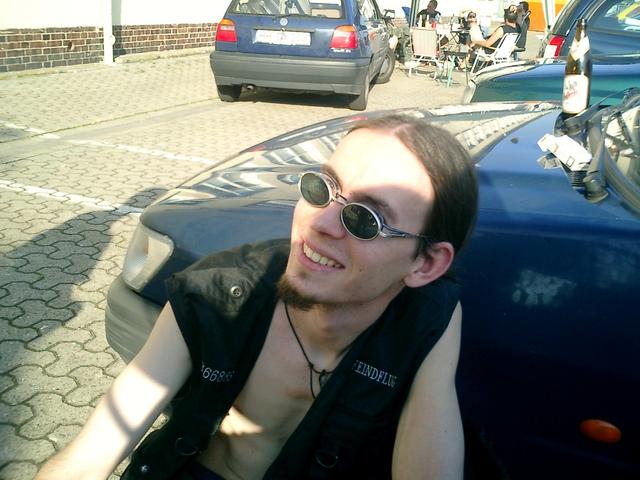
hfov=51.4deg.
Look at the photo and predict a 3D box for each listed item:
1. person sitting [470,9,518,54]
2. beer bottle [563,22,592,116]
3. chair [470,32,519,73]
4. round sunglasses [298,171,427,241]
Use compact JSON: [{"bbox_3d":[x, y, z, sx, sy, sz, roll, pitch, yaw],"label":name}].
[{"bbox_3d":[2.928,-3.531,11.768,0.860,1.130,0.520,19,26,35],"label":"person sitting"},{"bbox_3d":[0.703,-0.465,1.804,0.070,0.258,0.070,3,19,18],"label":"beer bottle"},{"bbox_3d":[3.089,-3.281,11.701,0.600,0.740,0.530,20,26,37],"label":"chair"},{"bbox_3d":[0.055,-0.030,0.740,0.126,0.043,0.135,37,21,31],"label":"round sunglasses"}]

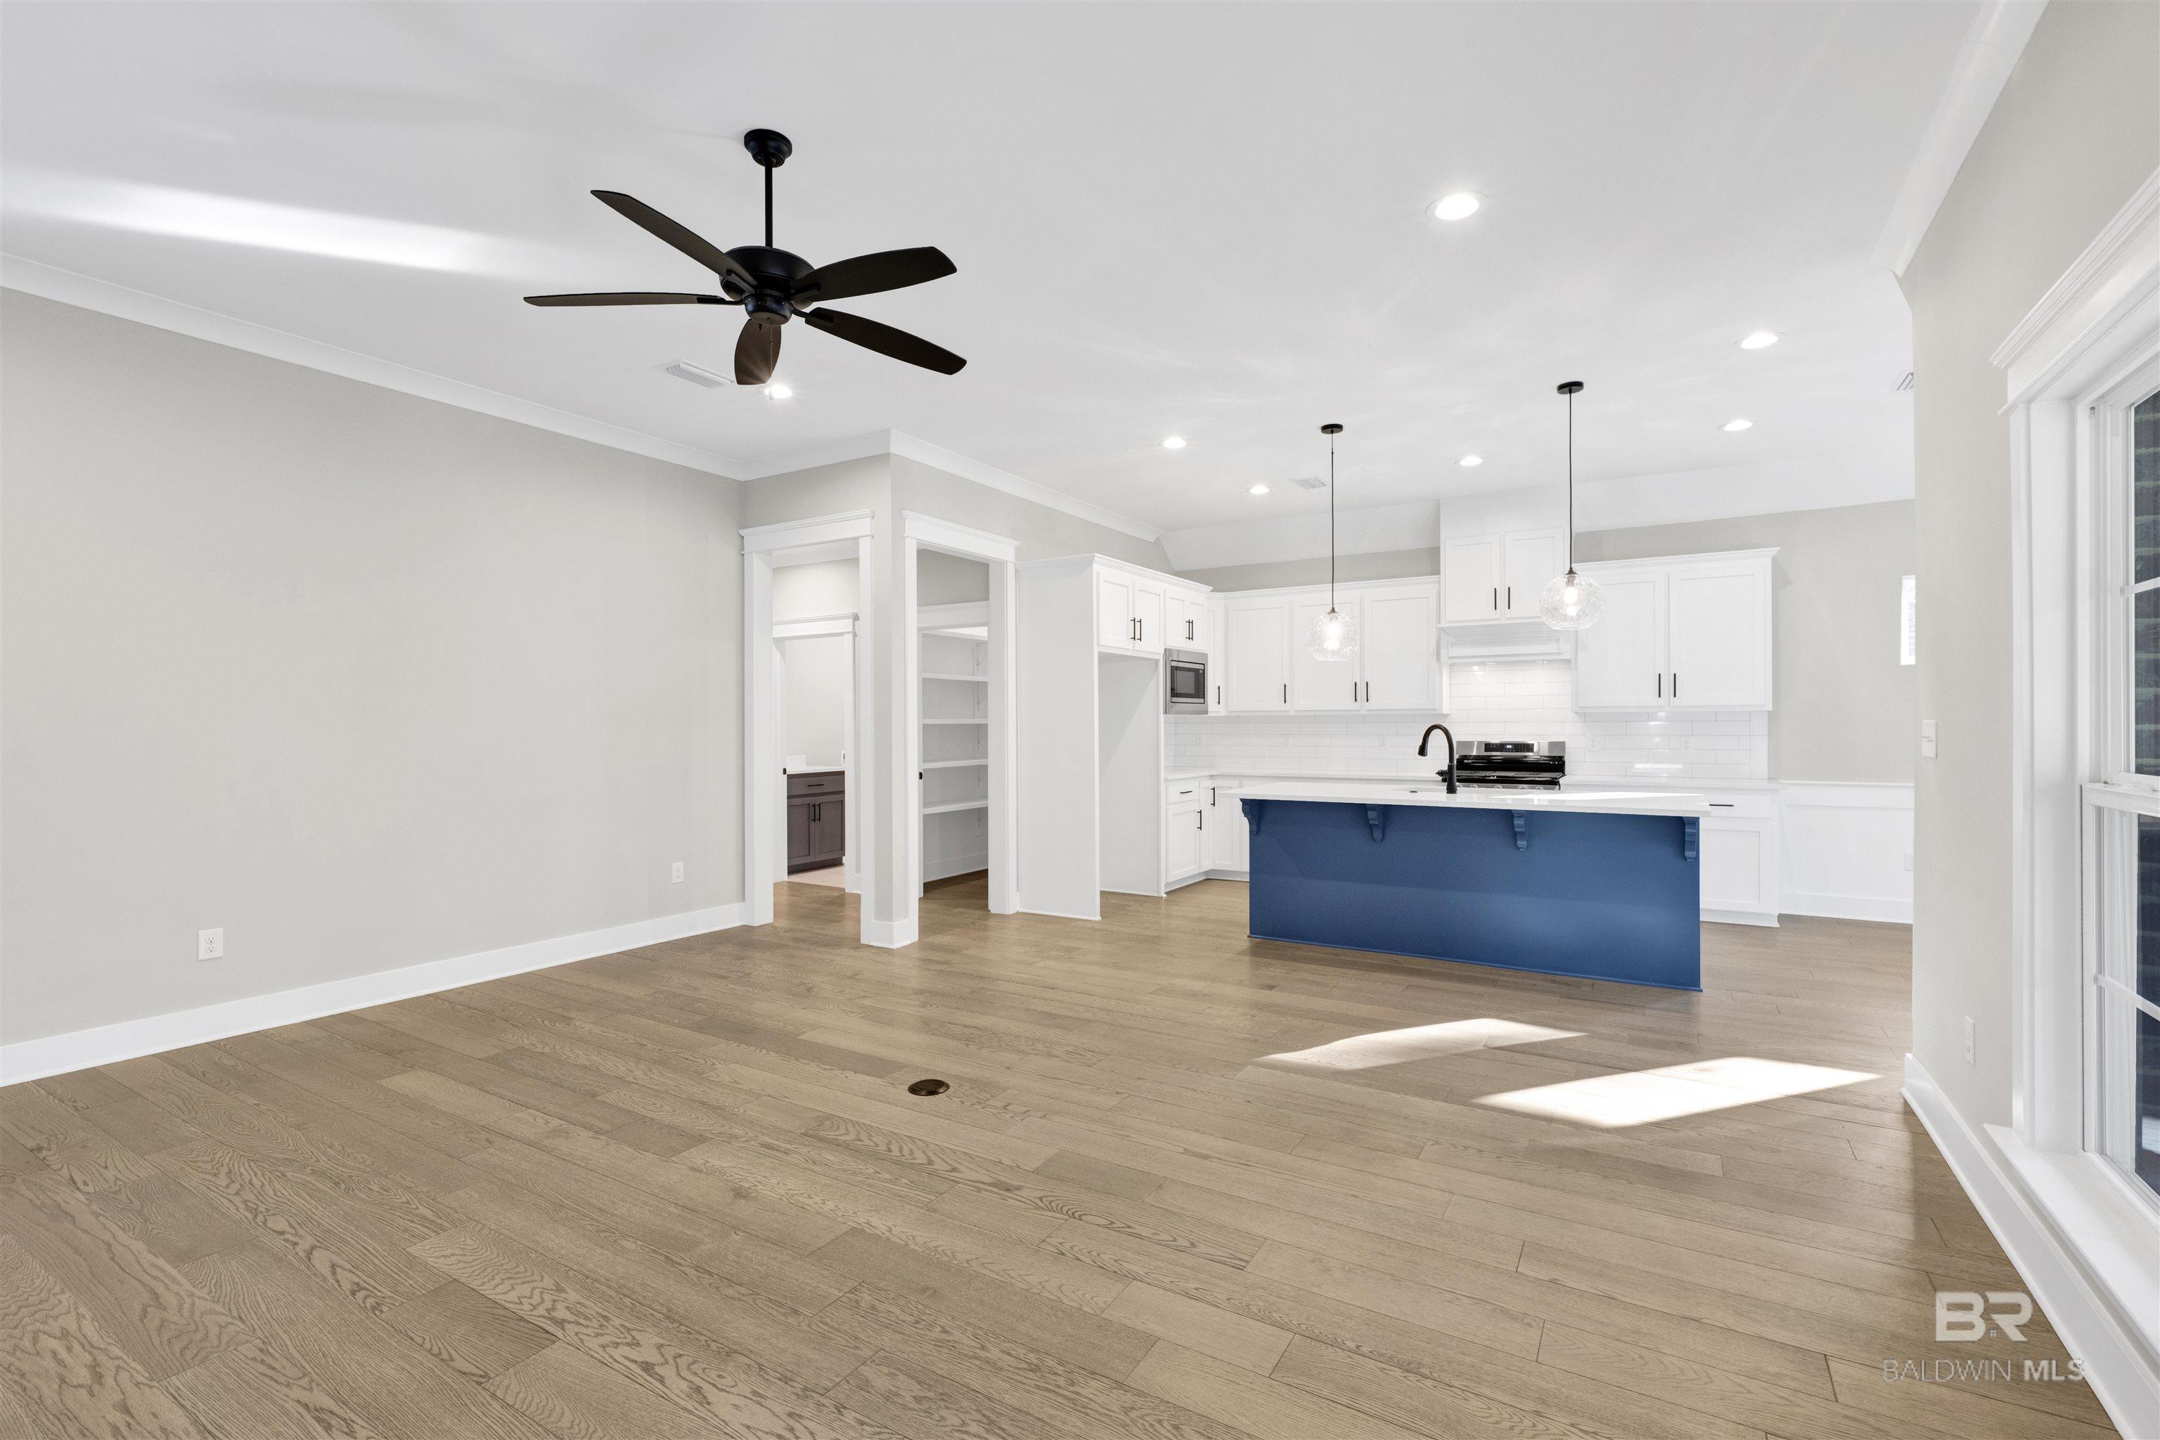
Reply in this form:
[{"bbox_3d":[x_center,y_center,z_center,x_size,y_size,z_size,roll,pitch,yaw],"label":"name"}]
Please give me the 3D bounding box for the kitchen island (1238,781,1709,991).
[{"bbox_3d":[2.183,0.888,5.257,2.420,0.915,1.060,0,0,30],"label":"kitchen island"}]

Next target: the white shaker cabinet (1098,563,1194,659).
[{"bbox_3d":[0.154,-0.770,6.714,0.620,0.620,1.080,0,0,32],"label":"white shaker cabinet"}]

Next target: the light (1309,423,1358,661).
[{"bbox_3d":[1.499,-1.031,5.330,0.295,1.390,0.295,0,0,30],"label":"light"}]

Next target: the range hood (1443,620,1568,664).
[{"bbox_3d":[3.221,-0.559,6.807,0.900,0.280,0.400,0,0,30],"label":"range hood"}]

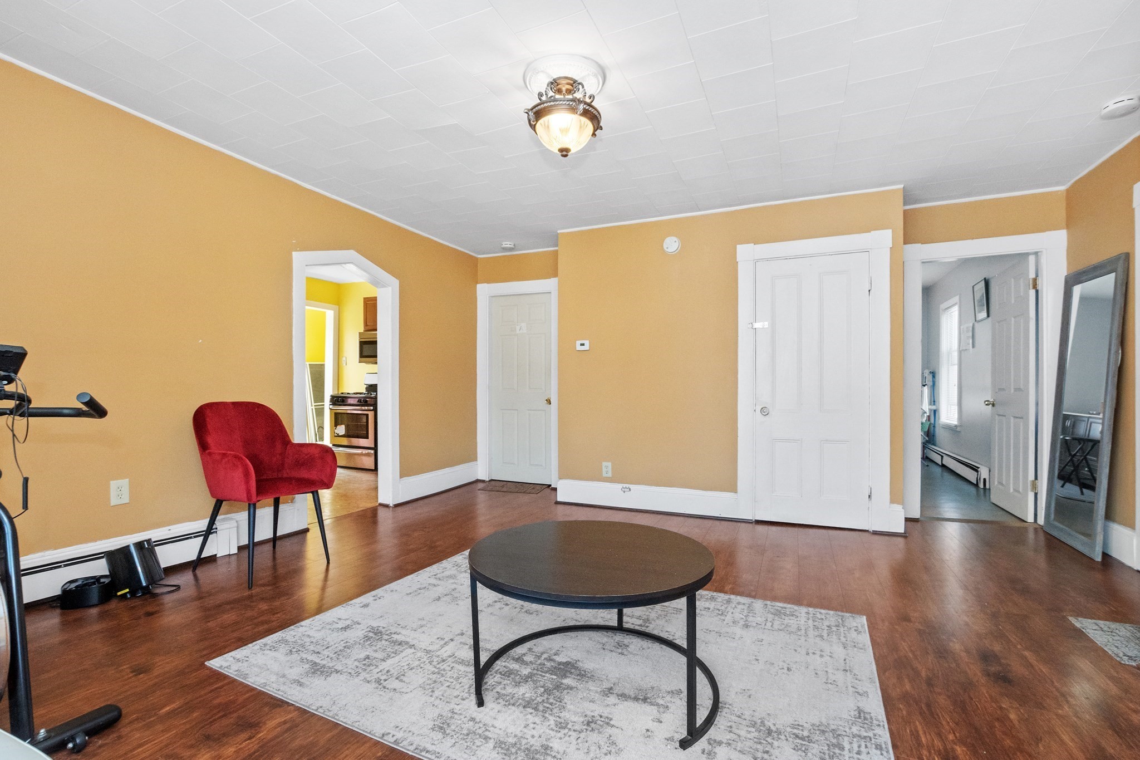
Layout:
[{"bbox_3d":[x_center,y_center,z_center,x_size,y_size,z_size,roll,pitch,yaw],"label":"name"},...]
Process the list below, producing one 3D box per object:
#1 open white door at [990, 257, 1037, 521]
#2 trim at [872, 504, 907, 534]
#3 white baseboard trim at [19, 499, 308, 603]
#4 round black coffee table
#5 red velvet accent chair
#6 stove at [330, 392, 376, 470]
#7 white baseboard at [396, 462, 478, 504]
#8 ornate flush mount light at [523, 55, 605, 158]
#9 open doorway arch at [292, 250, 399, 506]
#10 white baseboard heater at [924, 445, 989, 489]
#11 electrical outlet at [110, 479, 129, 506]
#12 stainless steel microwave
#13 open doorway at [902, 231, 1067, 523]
[{"bbox_3d":[3.665,0.065,3.960,0.045,2.030,0.710,0,0,23],"label":"open white door"},{"bbox_3d":[2.234,0.973,3.343,0.215,0.210,0.030,0,-1,24],"label":"trim"},{"bbox_3d":[-2.140,0.918,2.720,0.070,0.240,1.480,-1,-1,27],"label":"white baseboard trim"},{"bbox_3d":[0.075,0.845,1.690,0.830,0.480,0.770,0,0,0],"label":"round black coffee table"},{"bbox_3d":[-1.696,0.576,2.633,0.580,0.890,0.550,0,-1,24],"label":"red velvet accent chair"},{"bbox_3d":[-2.571,0.644,6.222,0.760,0.950,0.670,0,-1,24],"label":"stove"},{"bbox_3d":[-1.245,0.985,4.630,0.030,0.220,1.120,0,0,24],"label":"white baseboard"},{"bbox_3d":[-0.027,-1.226,2.271,0.385,0.350,0.385,0,-1,0],"label":"ornate flush mount light"},{"bbox_3d":[-1.750,0.040,3.730,0.180,2.110,0.950,0,0,26],"label":"open doorway arch"},{"bbox_3d":[4.691,1.022,5.834,0.075,0.215,2.150,0,-1,24],"label":"white baseboard heater"},{"bbox_3d":[-2.282,0.572,2.414,0.010,0.121,0.076,0,-1,24],"label":"electrical outlet"},{"bbox_3d":[-2.445,-0.430,6.530,0.760,0.420,0.400,0,0,21],"label":"stainless steel microwave"},{"bbox_3d":[3.085,0.015,3.590,0.970,2.160,0.150,0,0,21],"label":"open doorway"}]

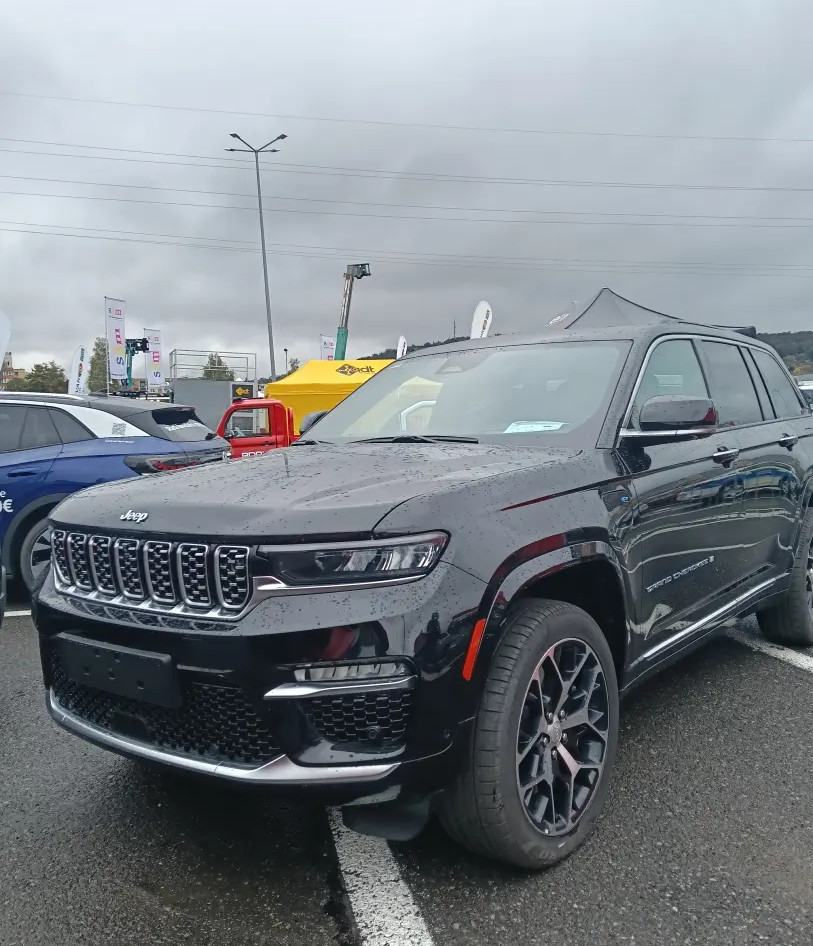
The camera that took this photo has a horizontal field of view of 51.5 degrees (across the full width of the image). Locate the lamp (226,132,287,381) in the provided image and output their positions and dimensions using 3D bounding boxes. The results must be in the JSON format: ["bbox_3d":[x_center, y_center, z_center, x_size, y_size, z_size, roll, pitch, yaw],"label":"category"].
[{"bbox_3d":[-4.780,-5.696,29.411,2.100,11.610,2.000,-4,3,-8],"label":"lamp"}]

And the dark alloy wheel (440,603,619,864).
[{"bbox_3d":[0.370,0.774,2.588,0.280,0.770,0.780,1,4,39],"label":"dark alloy wheel"}]

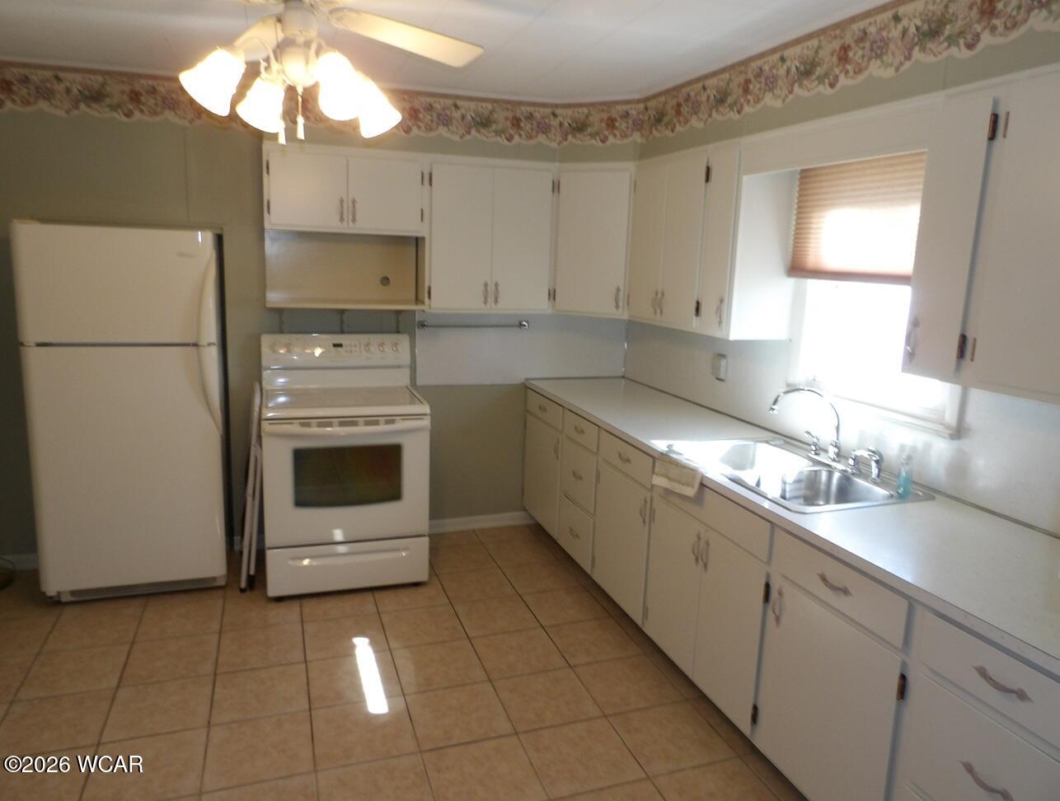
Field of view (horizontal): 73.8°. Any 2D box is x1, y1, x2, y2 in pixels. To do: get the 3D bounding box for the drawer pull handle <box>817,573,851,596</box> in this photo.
[{"bbox_3d":[0.821,0.505,1.928,0.028,0.023,0.120,-2,11,-19],"label":"drawer pull handle"}]

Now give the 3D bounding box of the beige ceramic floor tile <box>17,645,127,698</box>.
[{"bbox_3d":[-1.742,1.043,2.715,0.330,0.010,0.330,-2,11,-19],"label":"beige ceramic floor tile"}]

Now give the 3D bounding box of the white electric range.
[{"bbox_3d":[-0.951,0.296,3.629,0.760,1.214,0.700,-1,11,-18],"label":"white electric range"}]

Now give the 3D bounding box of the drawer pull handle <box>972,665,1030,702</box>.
[{"bbox_3d":[0.921,0.556,1.382,0.026,0.020,0.118,-1,11,-18],"label":"drawer pull handle"}]

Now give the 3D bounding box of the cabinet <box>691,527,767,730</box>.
[{"bbox_3d":[0.948,0.738,2.460,0.611,0.568,0.370,-2,11,-19],"label":"cabinet"}]

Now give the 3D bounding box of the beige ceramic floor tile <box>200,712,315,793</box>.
[{"bbox_3d":[-0.876,1.131,2.290,0.323,0.010,0.323,-2,11,-19],"label":"beige ceramic floor tile"}]

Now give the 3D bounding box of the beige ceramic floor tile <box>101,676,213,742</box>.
[{"bbox_3d":[-1.315,1.096,2.520,0.330,0.010,0.330,-2,11,-19],"label":"beige ceramic floor tile"}]

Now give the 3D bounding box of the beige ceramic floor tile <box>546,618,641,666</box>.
[{"bbox_3d":[0.268,1.039,3.040,0.328,0.010,0.321,-2,11,-19],"label":"beige ceramic floor tile"}]

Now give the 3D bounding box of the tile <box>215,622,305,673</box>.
[{"bbox_3d":[-1.093,1.014,2.902,0.328,0.010,0.321,-2,11,-19],"label":"tile"}]

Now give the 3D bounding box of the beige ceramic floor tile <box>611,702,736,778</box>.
[{"bbox_3d":[0.489,1.179,2.472,0.332,0.012,0.332,-2,11,-19],"label":"beige ceramic floor tile"}]

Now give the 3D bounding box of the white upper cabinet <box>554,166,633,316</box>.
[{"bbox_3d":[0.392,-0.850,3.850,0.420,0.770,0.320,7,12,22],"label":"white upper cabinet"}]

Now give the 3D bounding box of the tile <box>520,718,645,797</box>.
[{"bbox_3d":[0.171,1.188,2.360,0.332,0.012,0.332,-2,11,-19],"label":"tile"}]

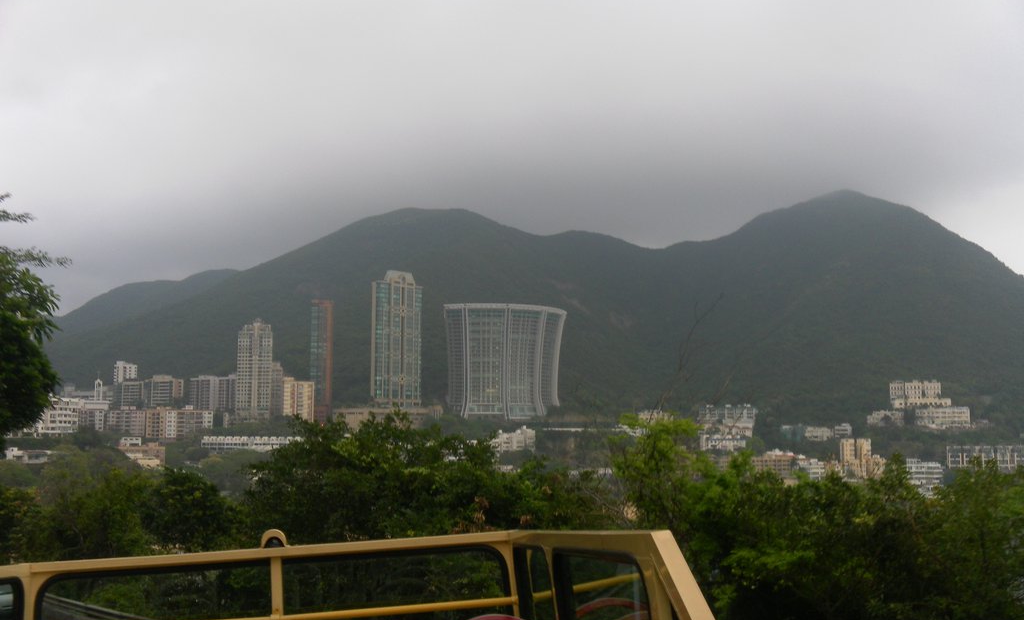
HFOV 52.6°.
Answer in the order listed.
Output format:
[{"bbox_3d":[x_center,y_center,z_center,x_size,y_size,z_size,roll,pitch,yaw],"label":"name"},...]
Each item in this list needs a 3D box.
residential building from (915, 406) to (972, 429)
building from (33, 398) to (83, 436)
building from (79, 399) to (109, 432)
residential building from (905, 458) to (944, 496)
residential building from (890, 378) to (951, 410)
[{"bbox_3d":[303.520,76.497,730.000,38.000,17.000,16.000,0,-6,6],"label":"residential building"},{"bbox_3d":[-247.467,58.115,565.000,24.000,21.500,15.000,2,-7,-18],"label":"building"},{"bbox_3d":[-281.710,70.831,696.884,16.641,22.303,16.000,3,-5,-27],"label":"building"},{"bbox_3d":[237.803,96.667,597.164,20.665,20.385,16.000,-2,-5,21],"label":"residential building"},{"bbox_3d":[311.680,64.660,790.000,40.400,21.400,26.000,-1,-5,11],"label":"residential building"}]

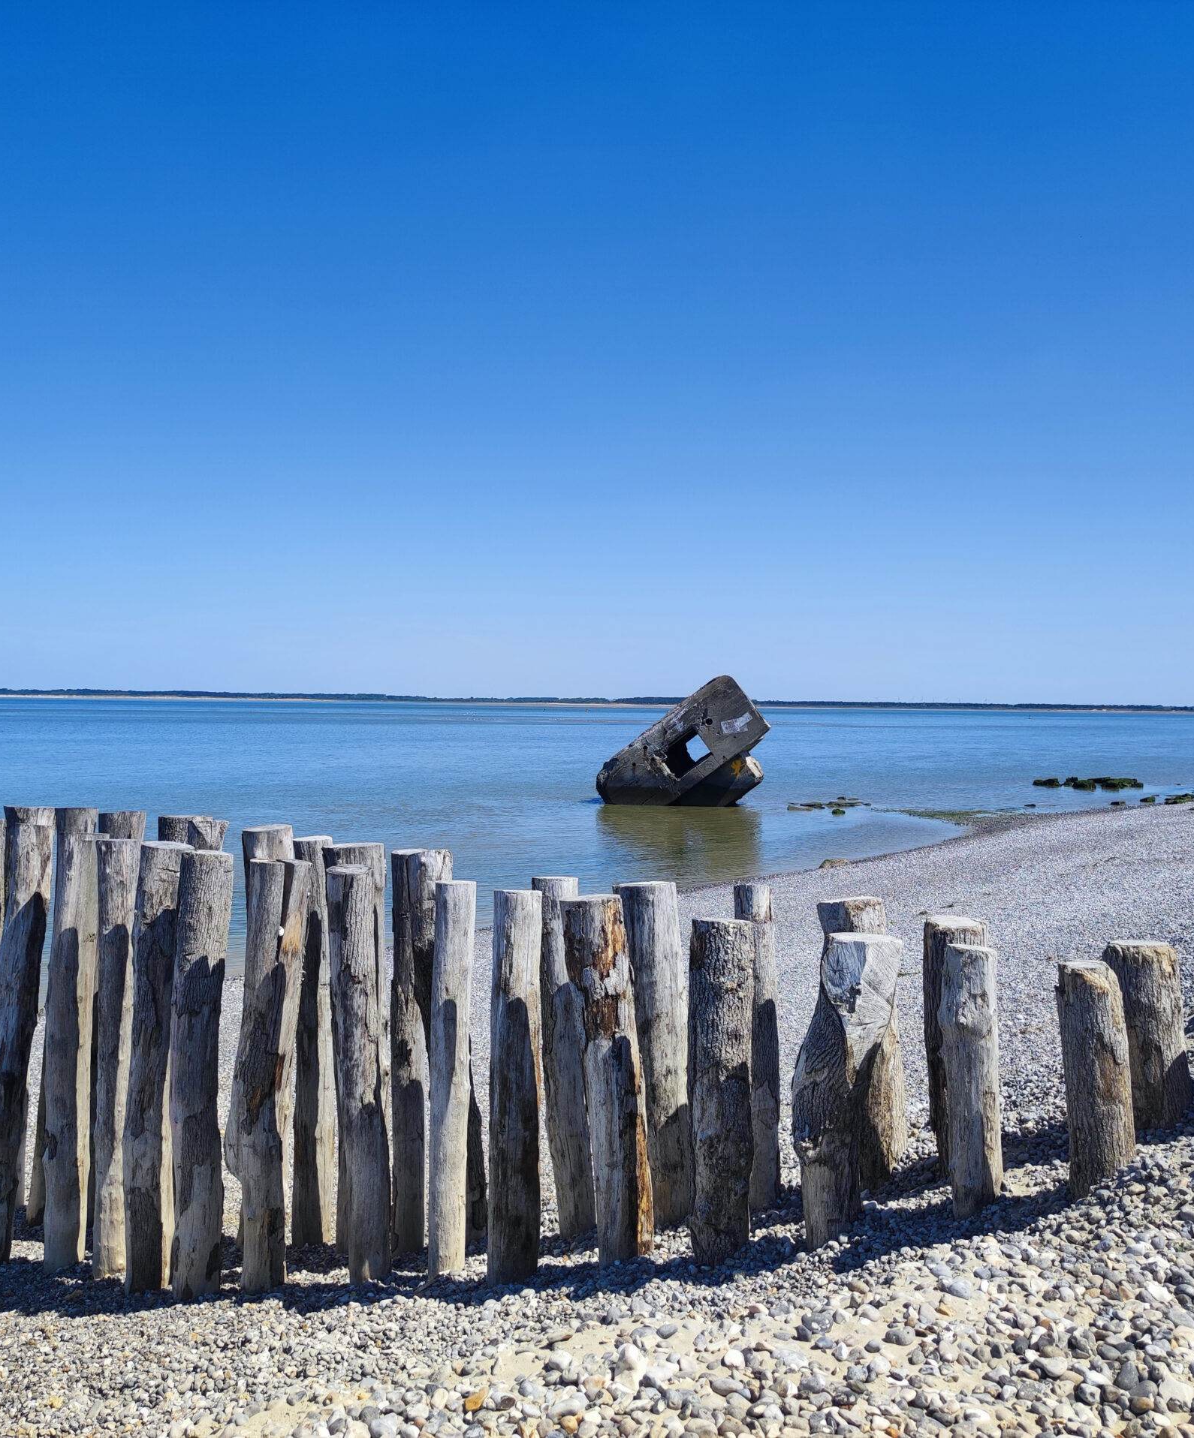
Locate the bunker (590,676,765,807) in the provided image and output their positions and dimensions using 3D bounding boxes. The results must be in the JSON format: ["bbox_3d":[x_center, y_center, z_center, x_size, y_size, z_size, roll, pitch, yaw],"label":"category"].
[{"bbox_3d":[4.520,2.120,65.500,8.000,4.700,6.000,-38,-1,6],"label":"bunker"}]

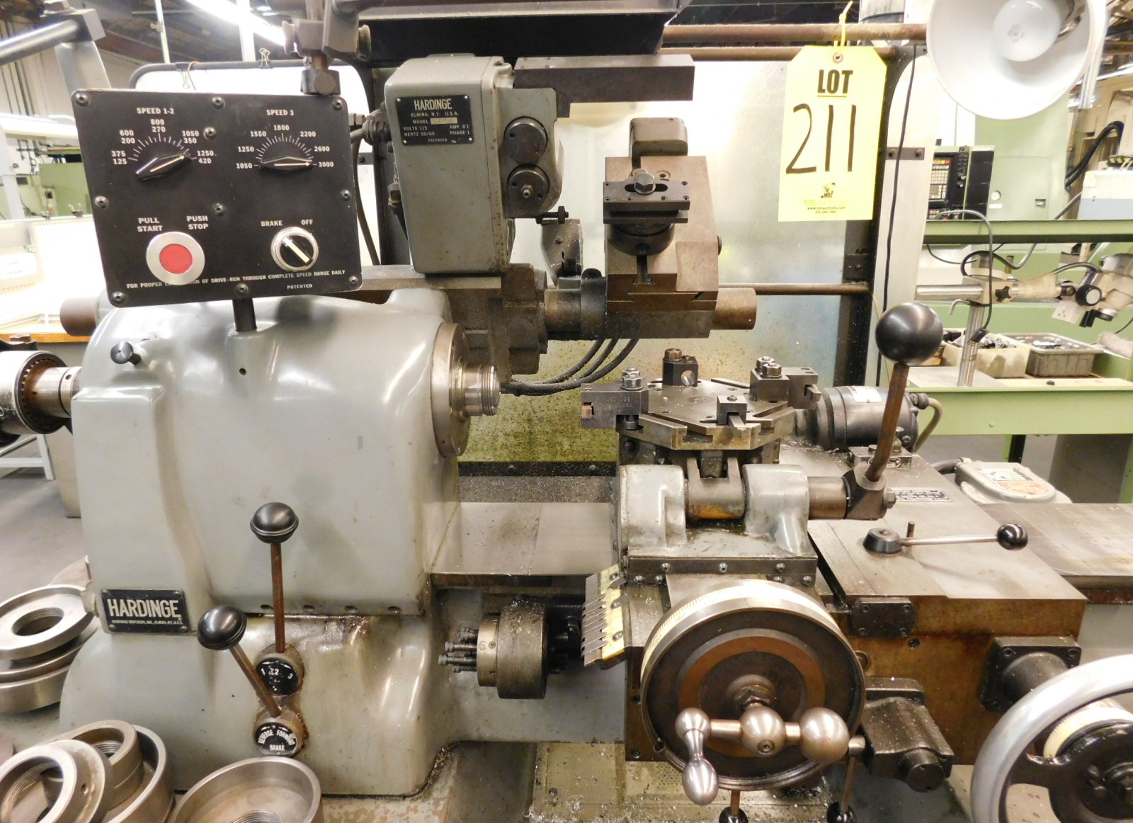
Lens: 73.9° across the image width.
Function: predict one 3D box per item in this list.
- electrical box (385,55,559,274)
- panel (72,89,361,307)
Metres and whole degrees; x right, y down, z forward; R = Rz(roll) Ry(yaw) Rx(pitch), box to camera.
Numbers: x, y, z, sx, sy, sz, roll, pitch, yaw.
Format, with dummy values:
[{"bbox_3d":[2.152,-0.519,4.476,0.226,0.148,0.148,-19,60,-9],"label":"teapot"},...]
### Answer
[{"bbox_3d":[-0.104,-0.316,0.956,0.185,0.234,0.145,0,38,2],"label":"electrical box"},{"bbox_3d":[-0.320,-0.201,0.719,0.222,0.180,0.066,-8,16,-22],"label":"panel"}]

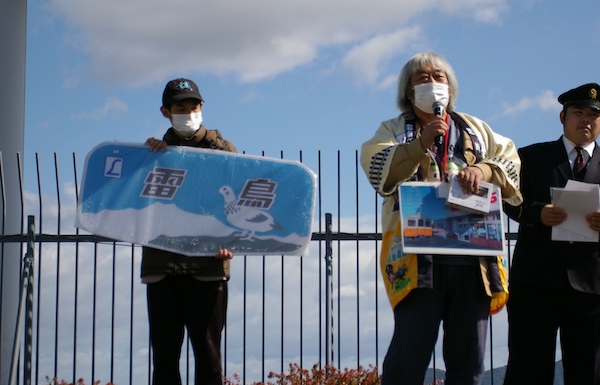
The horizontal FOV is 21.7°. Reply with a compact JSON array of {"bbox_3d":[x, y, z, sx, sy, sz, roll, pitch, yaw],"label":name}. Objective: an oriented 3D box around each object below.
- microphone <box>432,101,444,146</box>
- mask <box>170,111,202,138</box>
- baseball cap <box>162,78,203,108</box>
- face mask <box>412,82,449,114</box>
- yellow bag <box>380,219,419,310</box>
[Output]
[{"bbox_3d":[0.539,-0.266,6.080,0.050,0.190,0.050,0,-25,0],"label":"microphone"},{"bbox_3d":[-0.472,-0.284,6.550,0.140,0.110,0.090,3,-1,-22],"label":"mask"},{"bbox_3d":[-0.493,-0.420,6.570,0.170,0.130,0.250,3,-1,-20],"label":"baseball cap"},{"bbox_3d":[0.521,-0.378,6.250,0.140,0.120,0.090,2,-3,-14],"label":"face mask"},{"bbox_3d":[0.399,0.289,6.280,0.150,0.350,0.130,-2,-8,15],"label":"yellow bag"}]

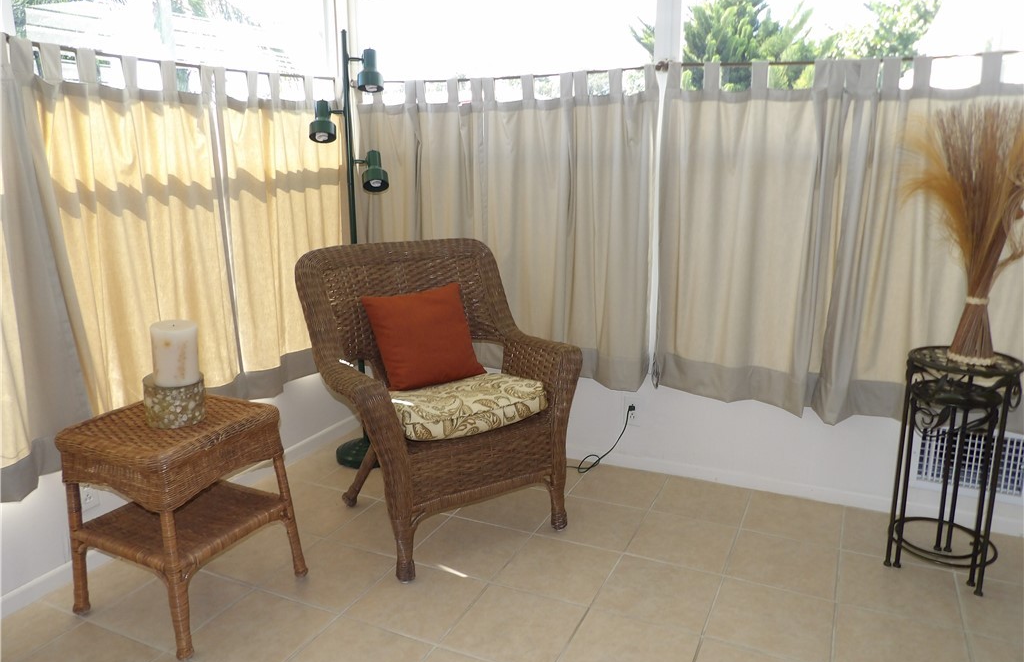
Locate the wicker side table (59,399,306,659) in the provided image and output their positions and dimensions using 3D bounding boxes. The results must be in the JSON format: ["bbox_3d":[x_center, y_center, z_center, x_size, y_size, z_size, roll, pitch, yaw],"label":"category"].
[{"bbox_3d":[-0.915,0.497,1.974,0.458,0.521,0.445,5,15,25],"label":"wicker side table"}]

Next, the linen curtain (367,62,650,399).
[{"bbox_3d":[-0.068,-0.386,2.783,1.254,1.182,0.085,5,15,25],"label":"linen curtain"}]

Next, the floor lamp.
[{"bbox_3d":[-0.603,-0.286,2.768,0.303,1.676,0.261,-4,13,-12],"label":"floor lamp"}]

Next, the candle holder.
[{"bbox_3d":[-0.914,0.190,1.927,0.143,0.109,0.143,5,15,25],"label":"candle holder"}]

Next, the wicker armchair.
[{"bbox_3d":[-0.243,0.186,2.370,0.757,0.927,0.657,-9,15,-30],"label":"wicker armchair"}]

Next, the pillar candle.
[{"bbox_3d":[-0.897,0.060,1.895,0.103,0.159,0.103,5,15,25],"label":"pillar candle"}]

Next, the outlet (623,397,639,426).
[{"bbox_3d":[0.466,0.310,2.743,0.070,0.114,0.012,5,15,25],"label":"outlet"}]

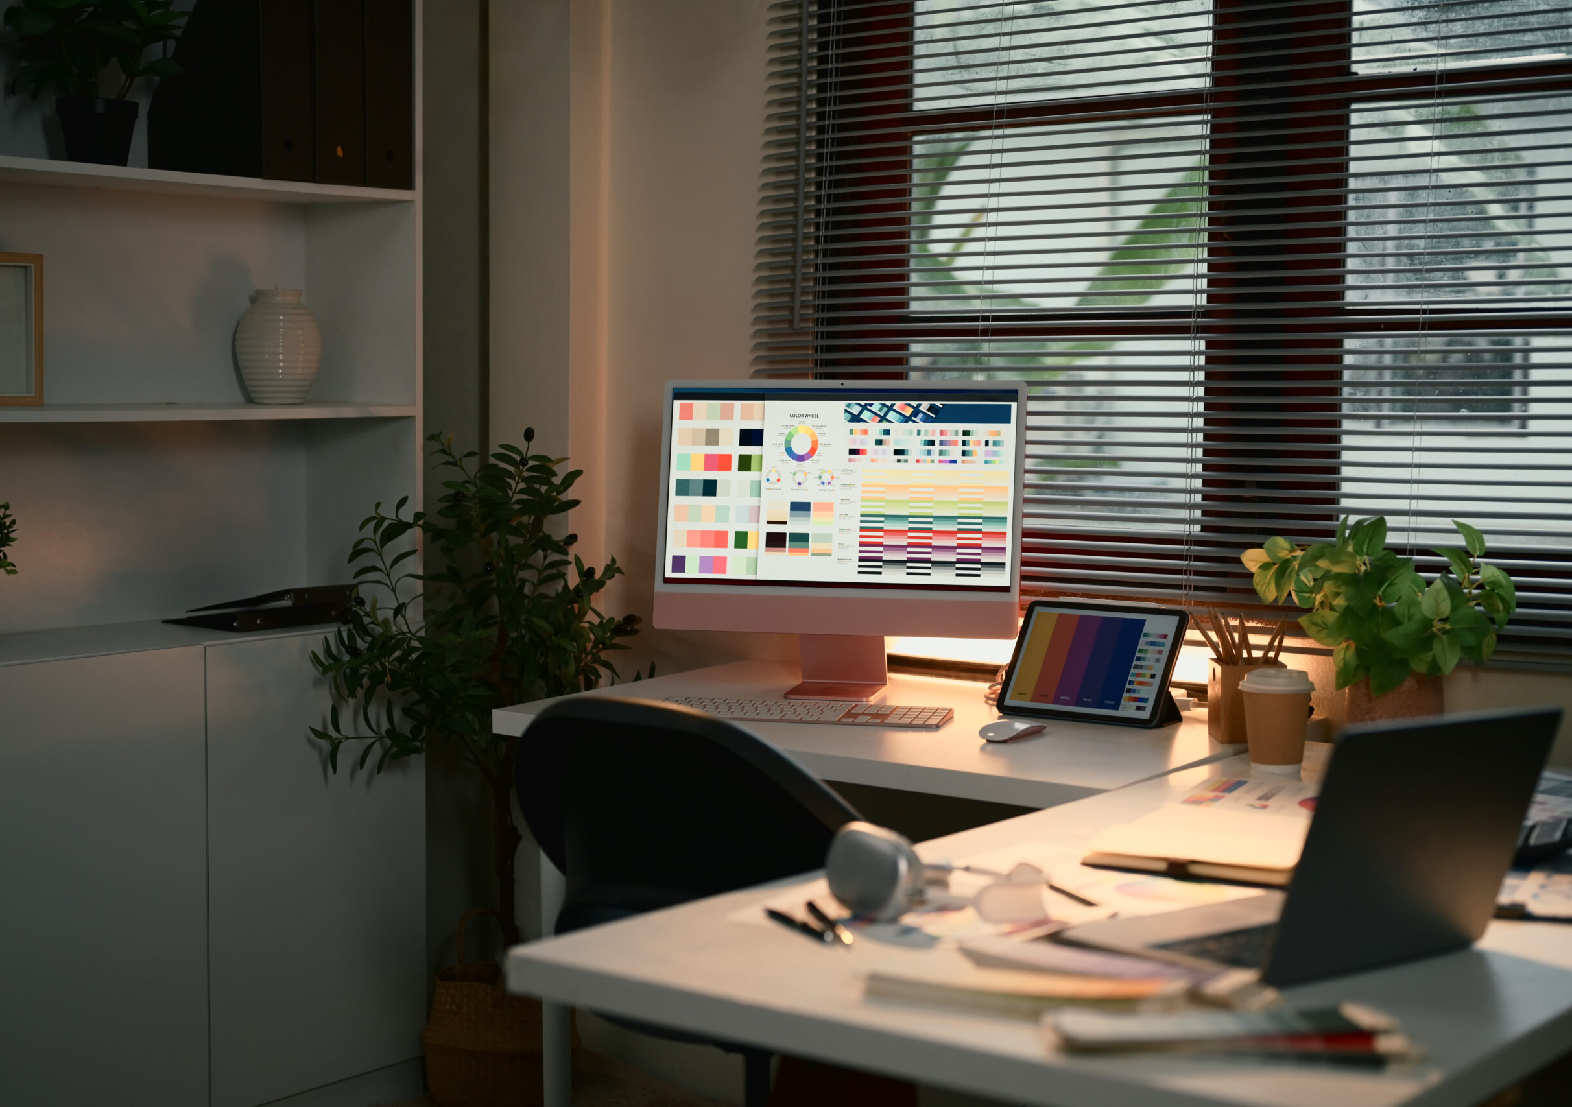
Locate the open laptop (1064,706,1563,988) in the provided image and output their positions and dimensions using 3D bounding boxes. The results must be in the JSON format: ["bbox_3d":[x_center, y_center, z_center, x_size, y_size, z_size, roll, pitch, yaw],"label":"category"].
[{"bbox_3d":[0.409,0.214,1.819,0.280,0.201,0.276,-3,5,-39],"label":"open laptop"}]

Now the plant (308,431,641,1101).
[{"bbox_3d":[-0.522,0.353,3.872,0.550,1.126,0.480,0,4,0],"label":"plant"}]

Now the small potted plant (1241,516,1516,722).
[{"bbox_3d":[0.742,0.100,2.923,0.330,0.289,0.280,0,4,0],"label":"small potted plant"}]

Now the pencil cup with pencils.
[{"bbox_3d":[0.575,0.154,2.906,0.115,0.160,0.100,0,4,0],"label":"pencil cup with pencils"}]

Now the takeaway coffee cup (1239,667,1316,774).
[{"bbox_3d":[0.581,0.197,2.729,0.092,0.120,0.092,0,4,0],"label":"takeaway coffee cup"}]

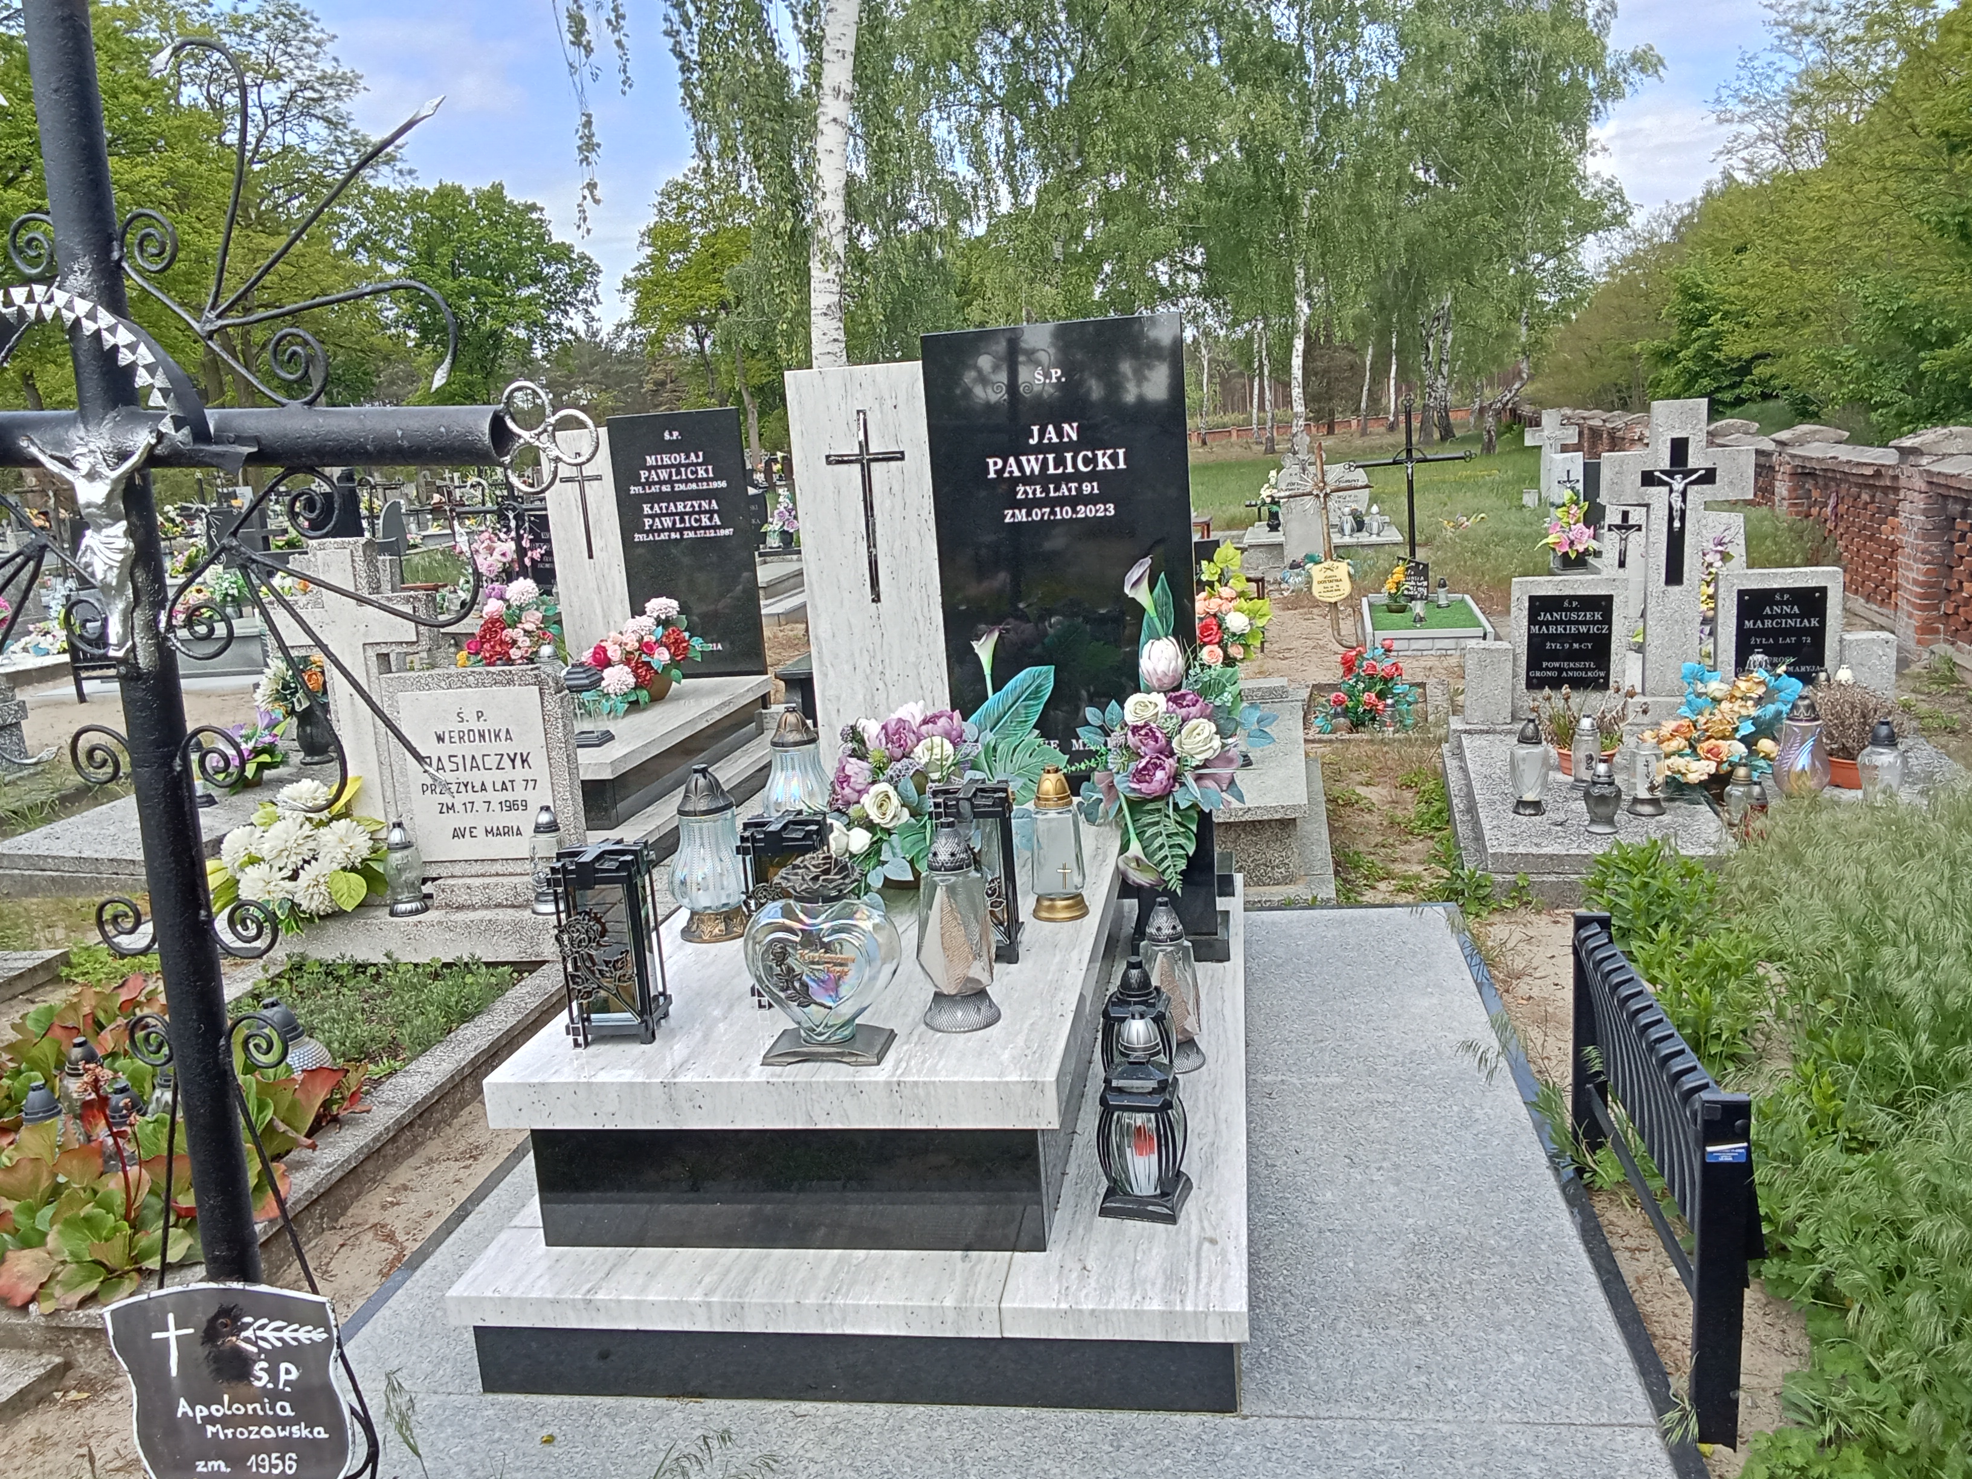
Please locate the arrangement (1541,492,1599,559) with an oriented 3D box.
[{"bbox_3d":[3.672,-1.347,9.672,0.350,0.400,0.280,-1,11,15],"label":"arrangement"}]

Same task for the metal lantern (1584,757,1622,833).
[{"bbox_3d":[1.725,0.151,4.301,0.103,0.212,0.103,-1,11,17],"label":"metal lantern"}]

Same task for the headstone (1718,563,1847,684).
[{"bbox_3d":[2.839,-0.348,5.512,0.395,0.520,0.110,-1,11,17],"label":"headstone"}]

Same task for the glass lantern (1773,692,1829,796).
[{"bbox_3d":[2.480,0.027,4.673,0.165,0.345,0.165,-1,11,17],"label":"glass lantern"}]

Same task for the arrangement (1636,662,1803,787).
[{"bbox_3d":[2.182,-0.030,4.584,0.440,0.380,0.340,1,12,25],"label":"arrangement"}]

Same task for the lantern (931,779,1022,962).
[{"bbox_3d":[-0.017,0.250,2.983,0.150,0.325,0.150,-3,11,7],"label":"lantern"}]

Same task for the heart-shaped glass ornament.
[{"bbox_3d":[-0.234,0.333,2.228,0.210,0.240,0.115,-2,11,10],"label":"heart-shaped glass ornament"}]

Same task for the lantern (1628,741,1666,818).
[{"bbox_3d":[2.034,0.111,4.728,0.112,0.225,0.112,-3,11,10],"label":"lantern"}]

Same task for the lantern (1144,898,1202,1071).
[{"bbox_3d":[0.377,0.484,3.096,0.128,0.340,0.128,-3,11,10],"label":"lantern"}]

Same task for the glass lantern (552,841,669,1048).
[{"bbox_3d":[-0.570,0.309,2.355,0.135,0.288,0.135,-4,11,3],"label":"glass lantern"}]

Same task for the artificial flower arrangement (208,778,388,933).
[{"bbox_3d":[-2.090,0.350,4.694,0.480,0.440,0.320,-4,11,5],"label":"artificial flower arrangement"}]

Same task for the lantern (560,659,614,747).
[{"bbox_3d":[-1.522,-0.143,5.871,0.185,0.310,0.185,-3,11,10],"label":"lantern"}]

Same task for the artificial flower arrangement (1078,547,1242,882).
[{"bbox_3d":[0.413,-0.037,3.541,0.410,0.740,0.320,-2,11,10],"label":"artificial flower arrangement"}]

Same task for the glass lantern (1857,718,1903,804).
[{"bbox_3d":[2.682,0.067,4.597,0.138,0.265,0.138,-1,11,17],"label":"glass lantern"}]

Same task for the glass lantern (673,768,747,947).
[{"bbox_3d":[-0.582,0.235,3.228,0.165,0.350,0.165,-3,11,10],"label":"glass lantern"}]

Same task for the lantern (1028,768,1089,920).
[{"bbox_3d":[0.141,0.195,3.036,0.115,0.288,0.115,-2,11,10],"label":"lantern"}]

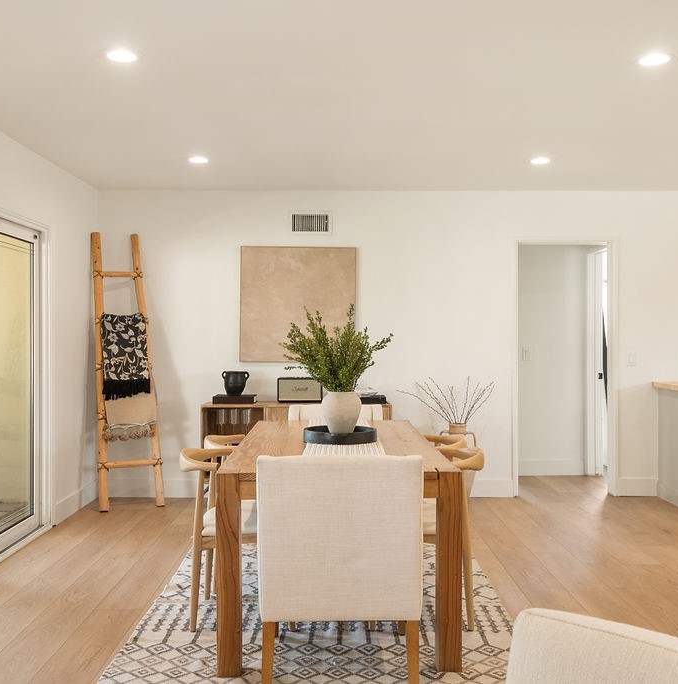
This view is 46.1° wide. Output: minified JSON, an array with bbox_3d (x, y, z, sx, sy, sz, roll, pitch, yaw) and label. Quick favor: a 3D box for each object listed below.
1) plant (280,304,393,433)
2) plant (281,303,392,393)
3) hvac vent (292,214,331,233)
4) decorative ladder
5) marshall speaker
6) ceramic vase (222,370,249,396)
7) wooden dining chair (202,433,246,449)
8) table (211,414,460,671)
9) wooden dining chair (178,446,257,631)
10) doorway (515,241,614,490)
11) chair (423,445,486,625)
[{"bbox_3d":[-0.015,0.146,3.950,0.560,0.660,0.520,0,0,0],"label":"plant"},{"bbox_3d":[-0.008,0.033,3.870,0.545,0.430,0.480,0,0,0],"label":"plant"},{"bbox_3d":[-0.221,-0.941,6.320,0.335,0.182,0.030,0,0,0],"label":"hvac vent"},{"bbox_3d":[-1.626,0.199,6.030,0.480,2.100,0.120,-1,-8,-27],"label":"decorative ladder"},{"bbox_3d":[-0.300,0.371,6.200,0.347,0.195,0.180,0,0,0],"label":"marshall speaker"},{"bbox_3d":[-0.803,0.320,6.170,0.210,0.192,0.175,0,0,0],"label":"ceramic vase"},{"bbox_3d":[-0.430,0.872,4.130,0.520,0.740,0.520,0,0,-1],"label":"wooden dining chair"},{"bbox_3d":[-0.010,0.856,3.850,0.900,0.745,1.850,0,0,-1],"label":"table"},{"bbox_3d":[-0.440,0.874,3.620,0.520,0.740,0.520,0,0,-1],"label":"wooden dining chair"},{"bbox_3d":[1.794,0.214,6.380,0.790,2.040,0.130,0,0,0],"label":"doorway"},{"bbox_3d":[0.394,0.857,3.600,0.520,0.735,0.515,0,0,0],"label":"chair"}]

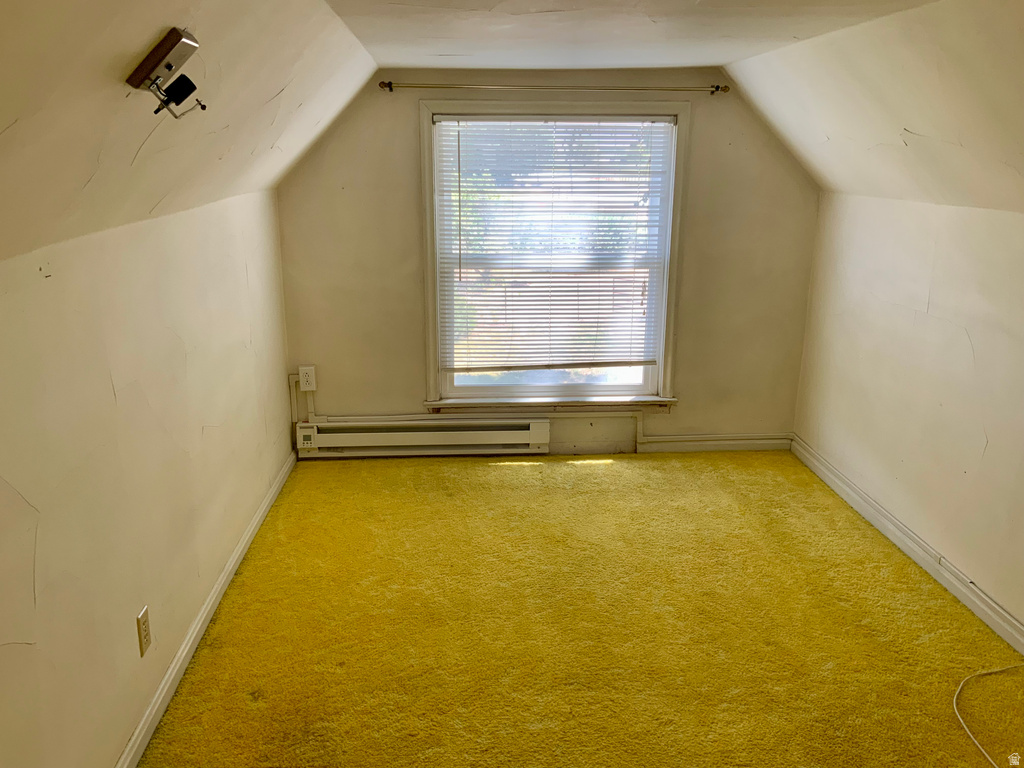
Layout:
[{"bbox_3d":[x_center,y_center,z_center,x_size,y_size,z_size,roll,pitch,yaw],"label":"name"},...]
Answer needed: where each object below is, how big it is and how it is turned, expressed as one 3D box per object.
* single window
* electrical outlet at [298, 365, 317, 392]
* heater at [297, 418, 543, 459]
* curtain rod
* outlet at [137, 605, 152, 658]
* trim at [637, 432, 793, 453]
[{"bbox_3d":[0.201,-0.648,4.072,1.118,1.193,0.045,-1,15,-3],"label":"single window"},{"bbox_3d":[-0.978,-0.029,4.132,0.071,0.117,0.042,-1,15,-3],"label":"electrical outlet"},{"bbox_3d":[-0.427,0.258,4.229,1.223,0.175,0.072,-1,15,-3],"label":"heater"},{"bbox_3d":[0.194,-1.320,3.828,1.554,0.048,0.085,-1,15,-3],"label":"curtain rod"},{"bbox_3d":[-0.950,0.642,2.227,0.010,0.114,0.070,-1,15,-3],"label":"outlet"},{"bbox_3d":[1.034,0.302,4.376,0.796,0.095,0.020,-1,15,-3],"label":"trim"}]

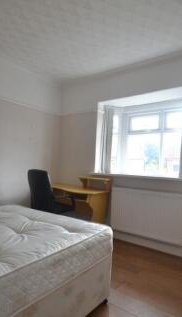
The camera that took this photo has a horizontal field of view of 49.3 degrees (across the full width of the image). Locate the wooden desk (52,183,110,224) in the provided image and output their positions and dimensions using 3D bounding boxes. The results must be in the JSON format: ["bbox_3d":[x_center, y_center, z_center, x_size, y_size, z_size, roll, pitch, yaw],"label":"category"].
[{"bbox_3d":[-0.243,0.805,2.983,1.000,0.750,0.500,1,0,34],"label":"wooden desk"}]

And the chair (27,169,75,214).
[{"bbox_3d":[-0.472,0.657,2.561,0.550,1.035,0.580,1,0,34],"label":"chair"}]

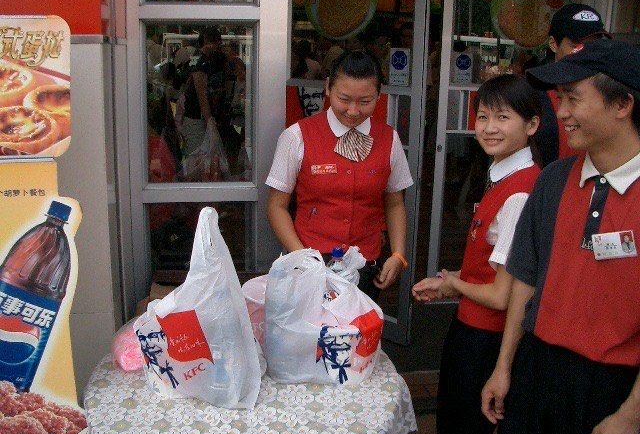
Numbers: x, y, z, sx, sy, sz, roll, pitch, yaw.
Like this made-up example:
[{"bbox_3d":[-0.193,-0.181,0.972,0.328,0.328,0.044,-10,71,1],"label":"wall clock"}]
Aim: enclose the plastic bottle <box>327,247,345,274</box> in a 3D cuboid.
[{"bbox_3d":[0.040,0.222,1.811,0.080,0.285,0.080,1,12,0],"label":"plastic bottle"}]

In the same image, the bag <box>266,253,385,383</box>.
[{"bbox_3d":[0.010,0.231,1.695,0.310,0.315,0.260,-5,14,-27],"label":"bag"}]

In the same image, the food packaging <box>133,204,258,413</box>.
[{"bbox_3d":[-0.289,0.192,1.555,0.285,0.440,0.230,5,13,18],"label":"food packaging"}]

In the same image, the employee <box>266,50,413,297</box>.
[{"bbox_3d":[0.060,0.253,2.227,0.480,1.605,0.330,1,13,-3],"label":"employee"}]

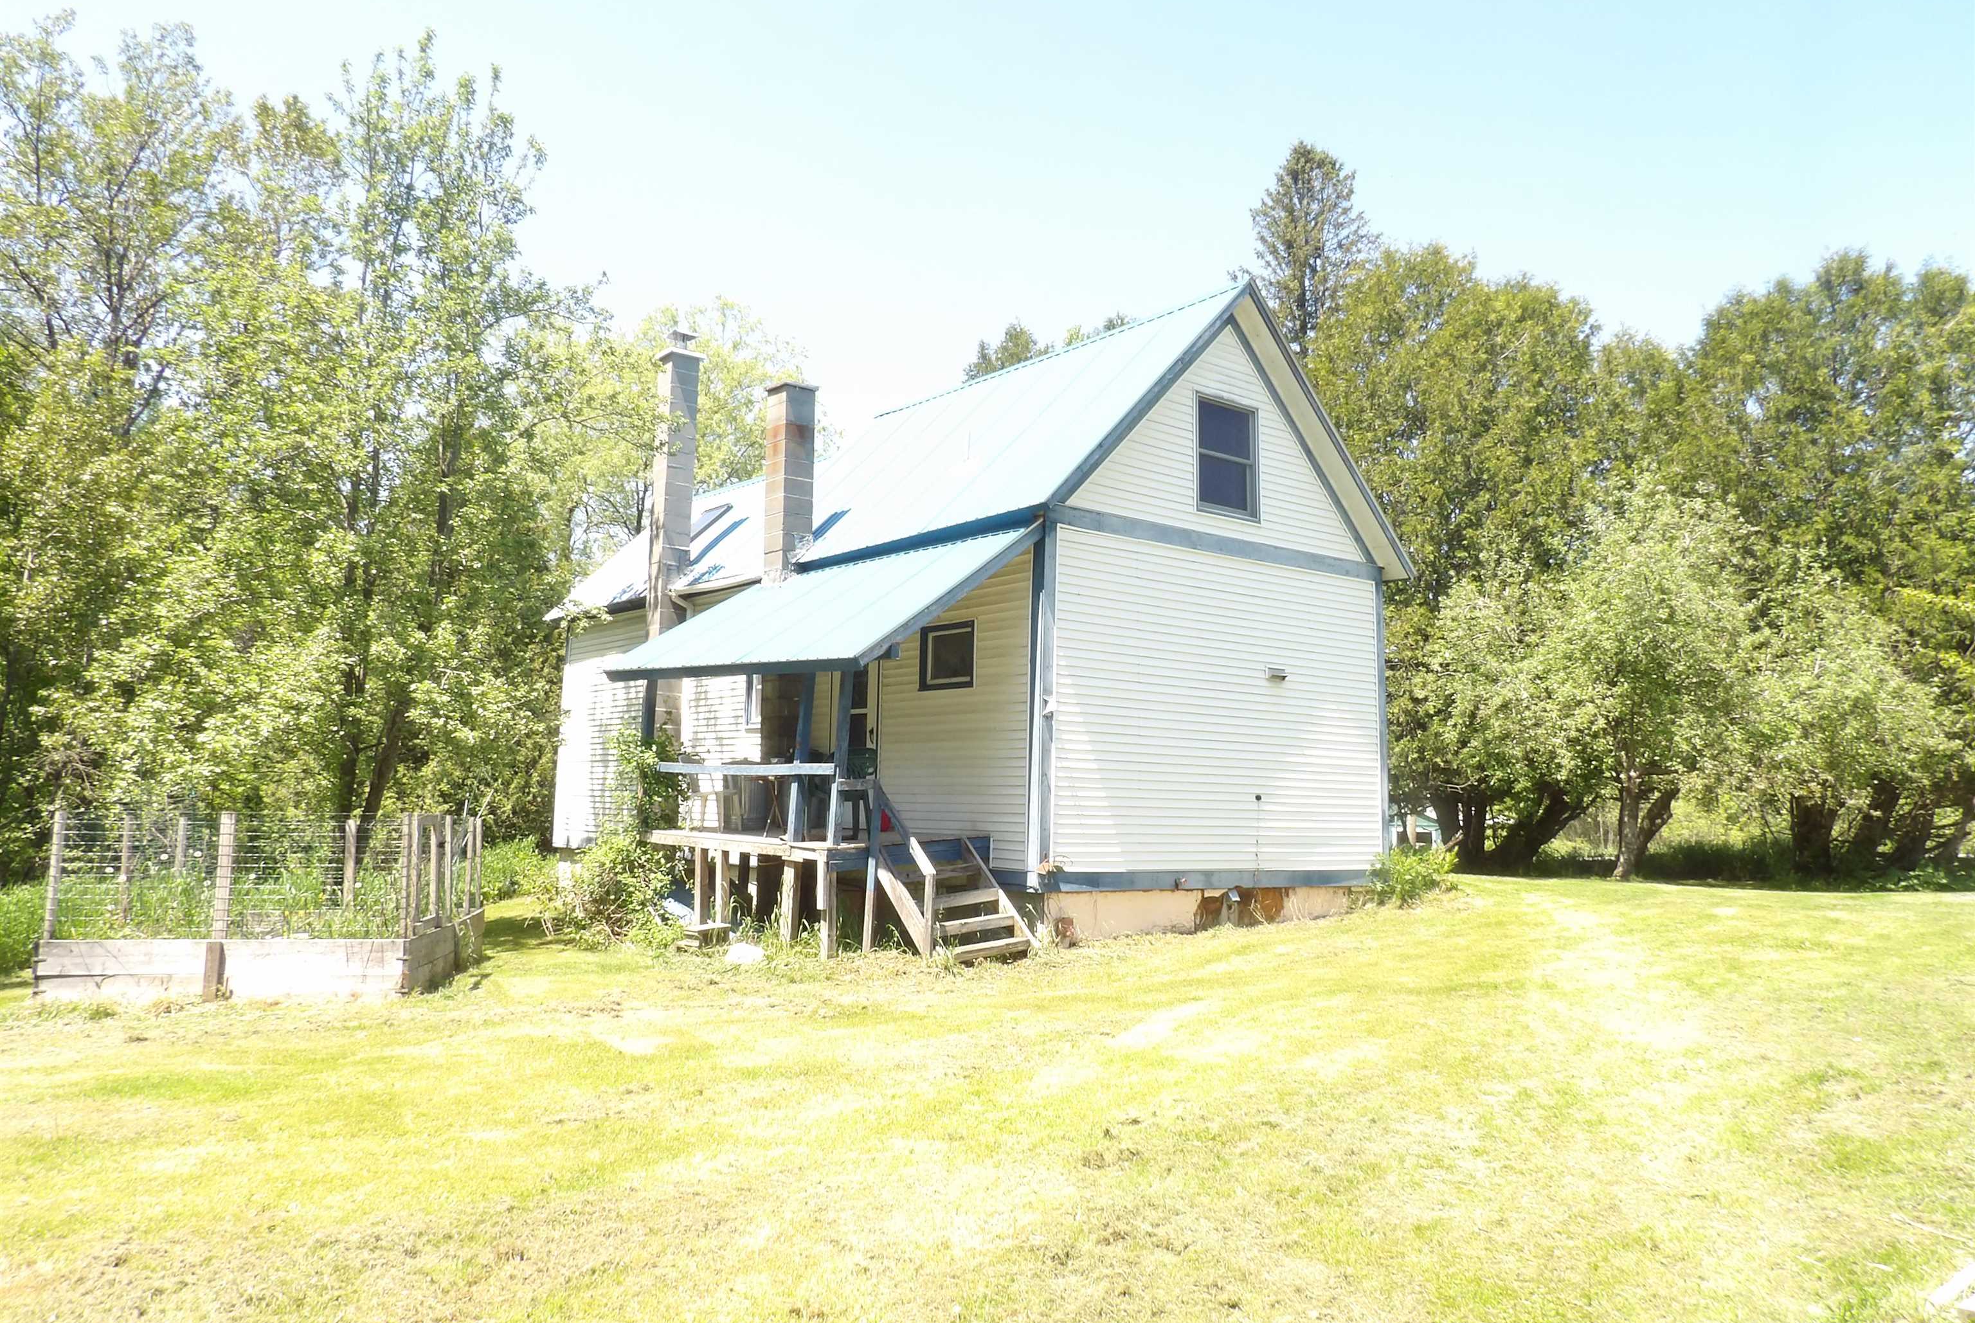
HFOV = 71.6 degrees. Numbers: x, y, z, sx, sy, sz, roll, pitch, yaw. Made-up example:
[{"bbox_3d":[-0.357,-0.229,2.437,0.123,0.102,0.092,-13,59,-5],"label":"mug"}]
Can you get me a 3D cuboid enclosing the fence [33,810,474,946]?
[{"bbox_3d":[-5.518,1.636,10.868,2.414,0.920,2.400,2,-6,-8],"label":"fence"}]

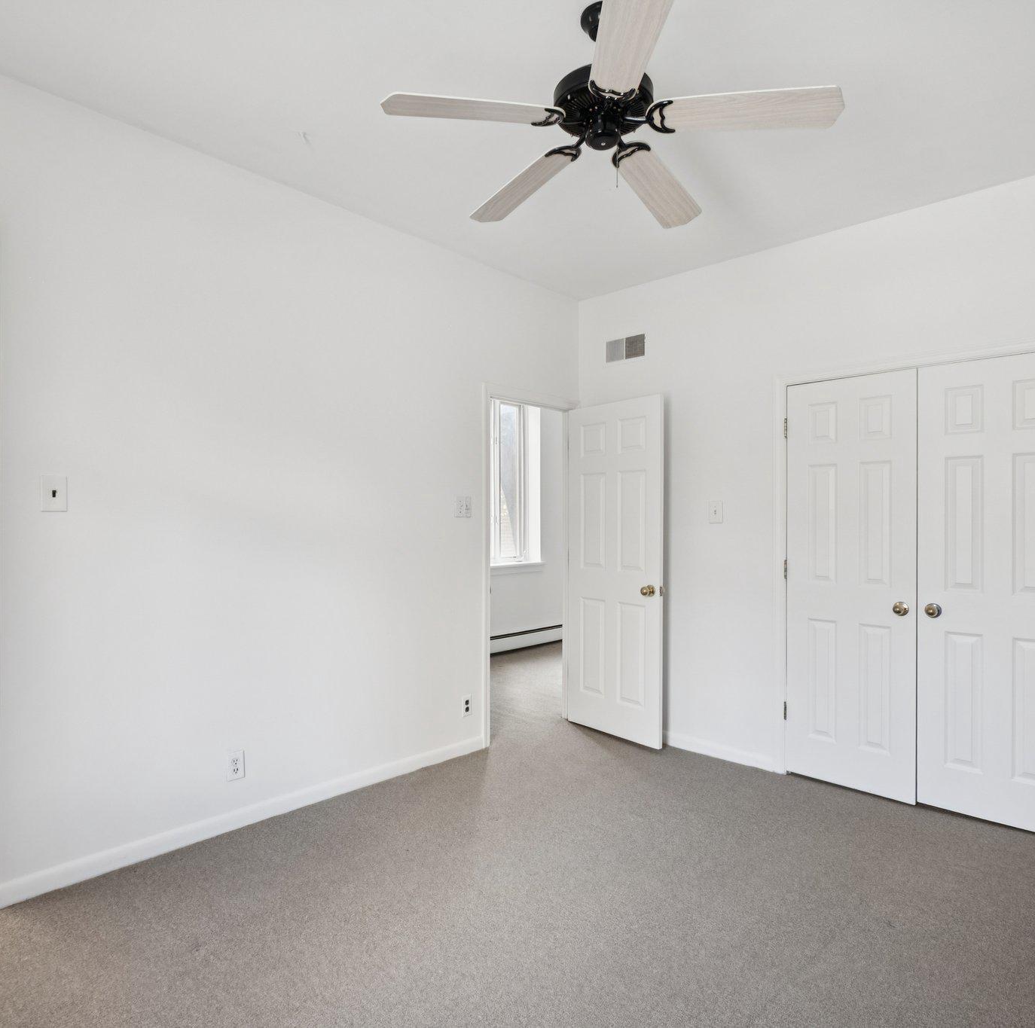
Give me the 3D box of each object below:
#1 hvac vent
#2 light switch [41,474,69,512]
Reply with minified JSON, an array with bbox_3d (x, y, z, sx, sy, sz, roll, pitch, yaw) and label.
[{"bbox_3d":[0.656,-1.010,3.910,0.283,0.137,0.020,0,0,43],"label":"hvac vent"},{"bbox_3d":[-1.637,-0.072,2.272,0.077,0.126,0.012,0,0,-44],"label":"light switch"}]

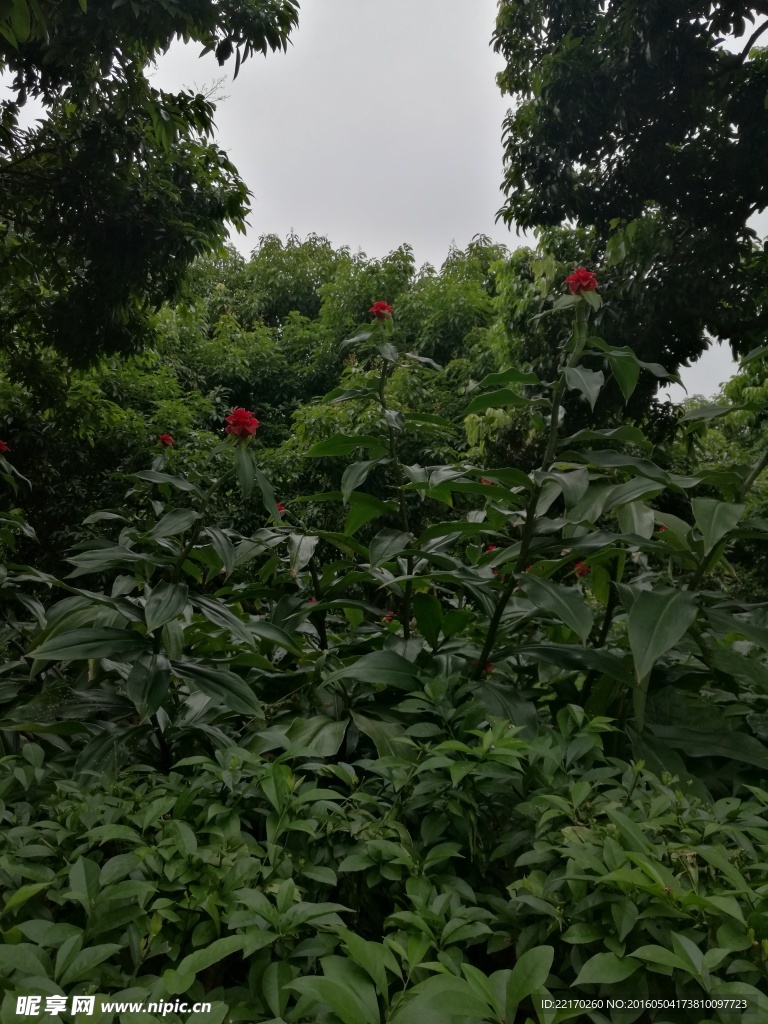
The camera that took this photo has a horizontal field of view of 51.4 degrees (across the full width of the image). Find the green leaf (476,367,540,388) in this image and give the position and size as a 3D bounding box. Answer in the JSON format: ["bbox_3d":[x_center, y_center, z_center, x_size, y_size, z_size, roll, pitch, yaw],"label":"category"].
[{"bbox_3d":[0.358,-0.387,2.300,0.195,0.040,0.085,-3,-5,-17],"label":"green leaf"}]

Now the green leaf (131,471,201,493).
[{"bbox_3d":[-0.641,-0.090,2.350,0.205,0.035,0.075,9,30,-11],"label":"green leaf"}]

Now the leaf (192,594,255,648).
[{"bbox_3d":[-0.453,0.305,2.250,0.235,0.045,0.100,38,36,24],"label":"leaf"}]

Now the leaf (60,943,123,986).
[{"bbox_3d":[-0.421,0.650,1.150,0.102,0.015,0.038,-32,39,-23],"label":"leaf"}]

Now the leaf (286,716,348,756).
[{"bbox_3d":[-0.186,0.628,2.250,0.130,0.060,0.200,19,37,41],"label":"leaf"}]

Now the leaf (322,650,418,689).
[{"bbox_3d":[-0.036,0.431,2.200,0.275,0.060,0.125,-6,35,-16],"label":"leaf"}]

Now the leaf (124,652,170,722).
[{"bbox_3d":[-0.647,0.478,2.200,0.125,0.240,0.060,9,-34,7],"label":"leaf"}]

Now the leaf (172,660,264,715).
[{"bbox_3d":[-0.467,0.486,2.220,0.290,0.055,0.115,27,38,19],"label":"leaf"}]

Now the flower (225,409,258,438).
[{"bbox_3d":[-0.418,-0.259,2.350,0.100,0.092,0.100,6,0,0],"label":"flower"}]

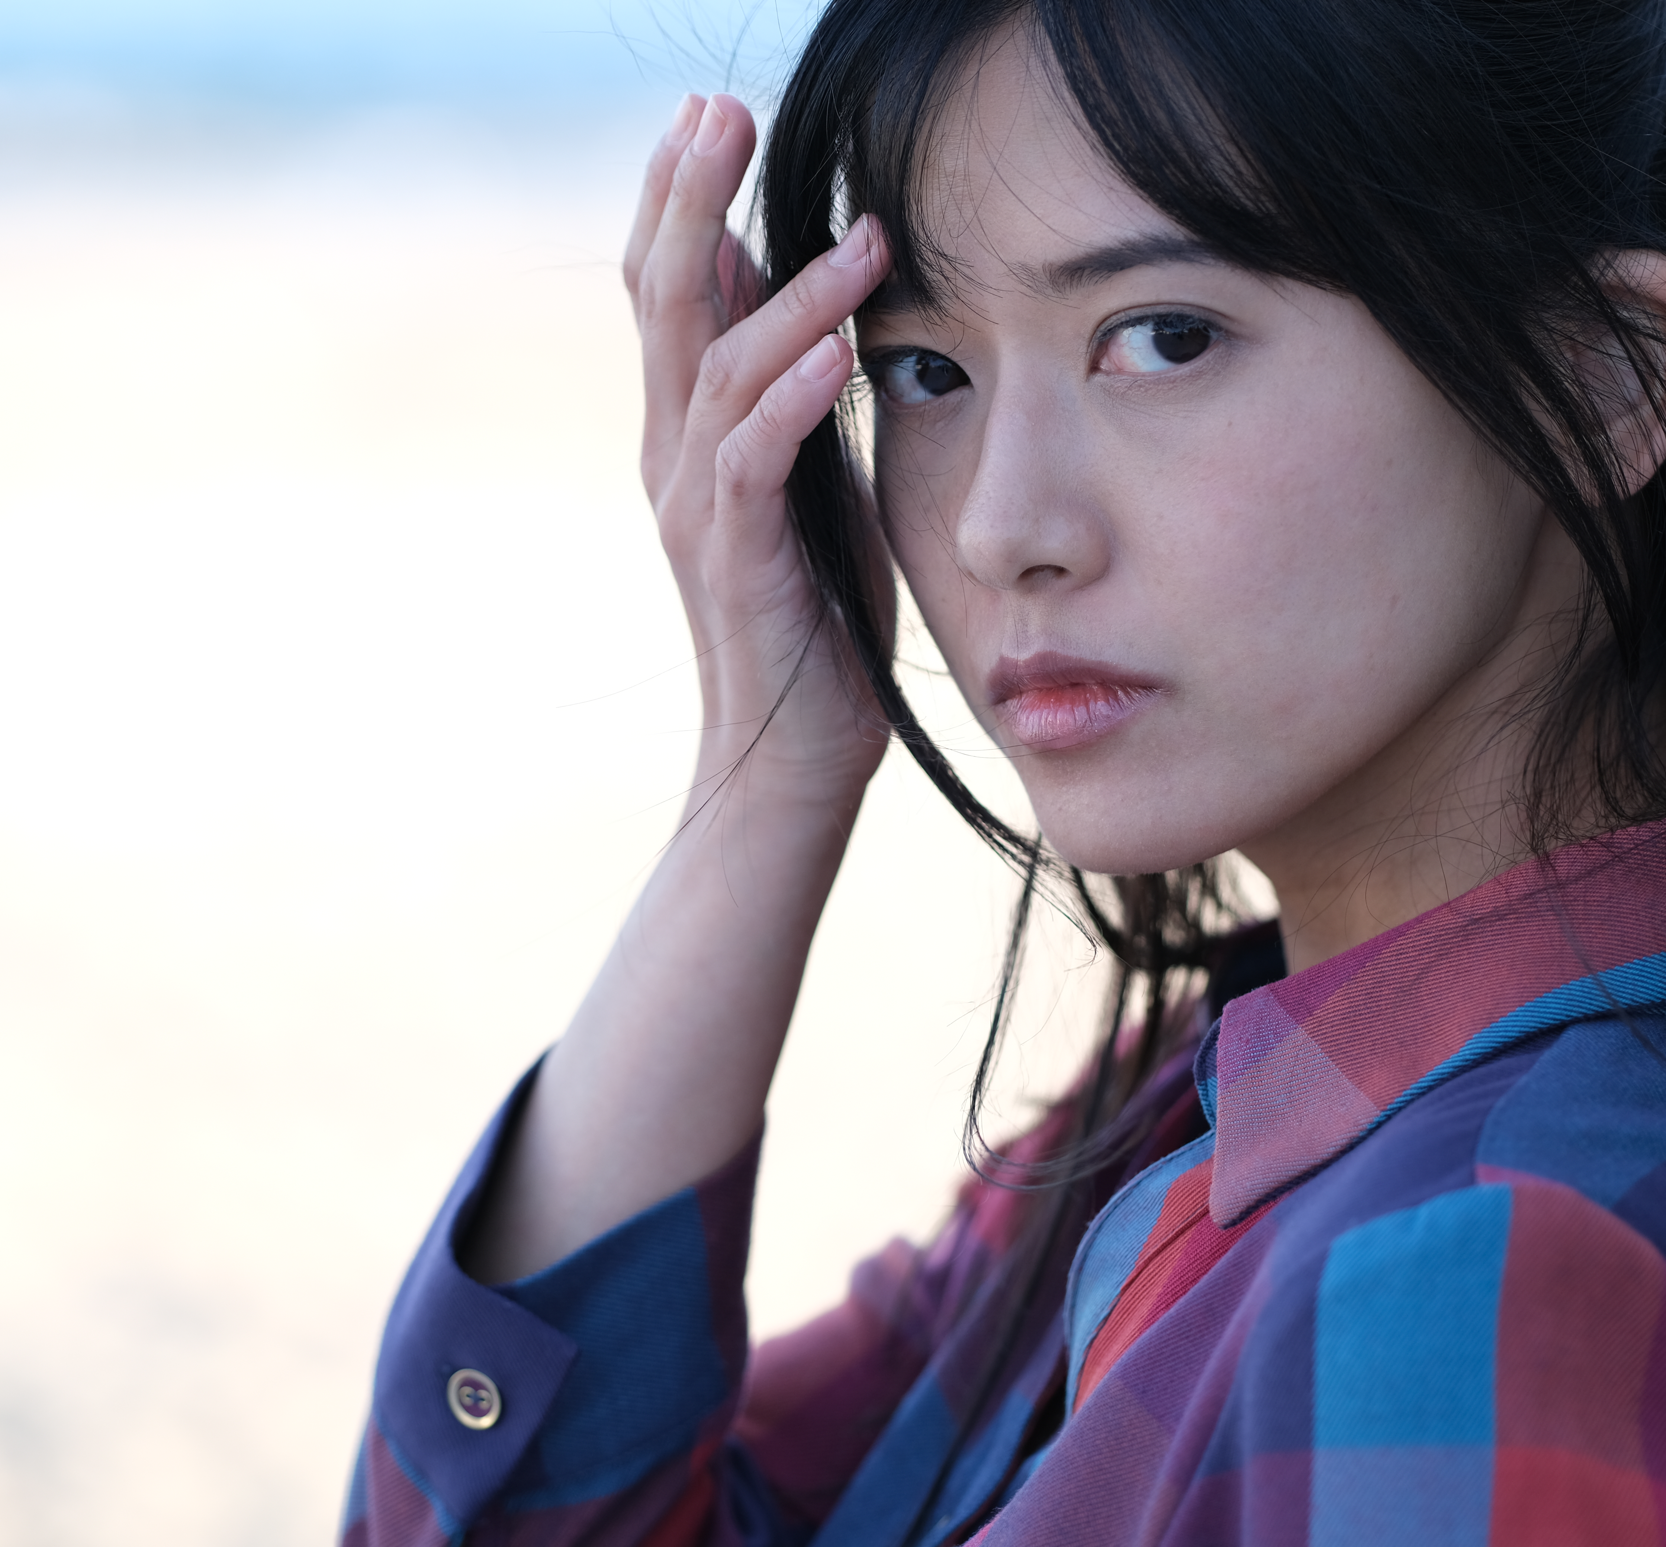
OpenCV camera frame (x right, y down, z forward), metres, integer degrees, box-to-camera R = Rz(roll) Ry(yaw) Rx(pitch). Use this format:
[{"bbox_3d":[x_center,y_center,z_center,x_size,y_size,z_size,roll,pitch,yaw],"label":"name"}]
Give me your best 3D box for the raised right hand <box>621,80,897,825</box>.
[{"bbox_3d":[-0.015,-0.068,1.840,0.056,0.155,0.082,-4,-2,-25],"label":"raised right hand"}]

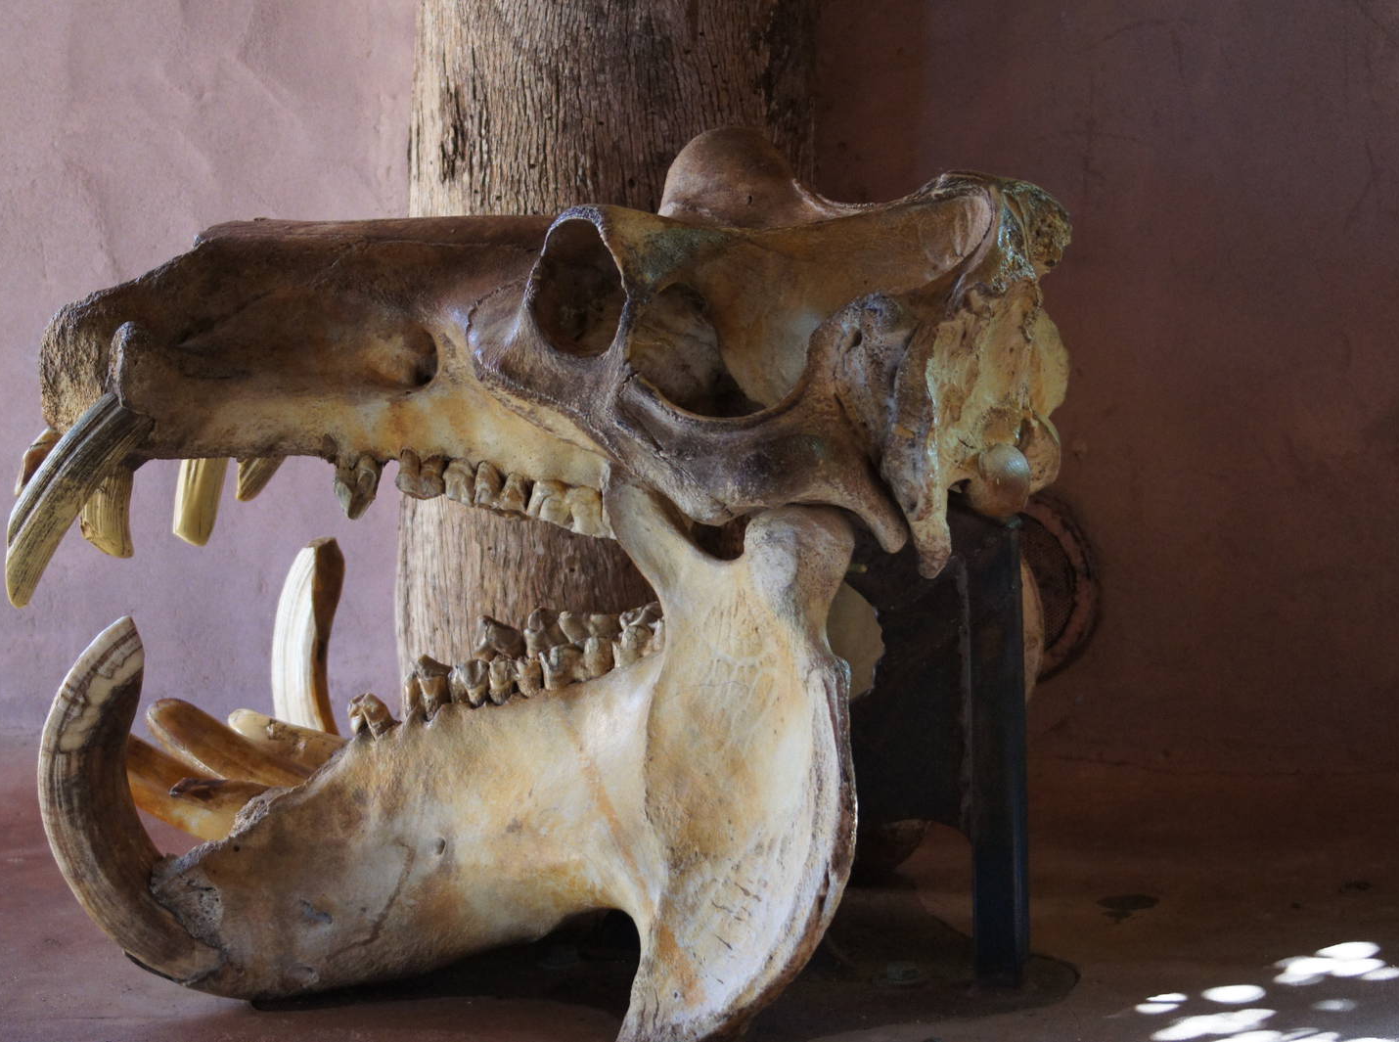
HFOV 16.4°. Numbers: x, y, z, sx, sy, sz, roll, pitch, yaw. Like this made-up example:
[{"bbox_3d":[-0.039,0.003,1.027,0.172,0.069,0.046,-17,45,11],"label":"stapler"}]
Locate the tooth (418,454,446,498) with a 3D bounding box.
[{"bbox_3d":[-0.170,-0.028,3.089,0.018,0.028,0.024,4,11,22],"label":"tooth"}]

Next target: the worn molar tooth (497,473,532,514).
[{"bbox_3d":[-0.116,-0.017,3.068,0.021,0.026,0.028,4,11,22],"label":"worn molar tooth"}]

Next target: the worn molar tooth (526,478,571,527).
[{"bbox_3d":[-0.095,-0.011,3.059,0.027,0.030,0.033,4,11,22],"label":"worn molar tooth"}]

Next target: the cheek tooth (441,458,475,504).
[{"bbox_3d":[-0.153,-0.025,3.082,0.020,0.029,0.026,4,11,22],"label":"cheek tooth"}]

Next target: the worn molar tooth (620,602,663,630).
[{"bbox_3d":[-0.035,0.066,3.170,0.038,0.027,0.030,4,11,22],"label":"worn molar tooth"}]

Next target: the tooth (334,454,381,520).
[{"bbox_3d":[-0.219,-0.022,3.108,0.029,0.040,0.023,4,11,22],"label":"tooth"}]

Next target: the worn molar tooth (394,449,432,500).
[{"bbox_3d":[-0.183,-0.029,3.094,0.021,0.032,0.024,4,11,22],"label":"worn molar tooth"}]

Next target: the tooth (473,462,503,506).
[{"bbox_3d":[-0.134,-0.024,3.075,0.018,0.028,0.027,4,11,22],"label":"tooth"}]

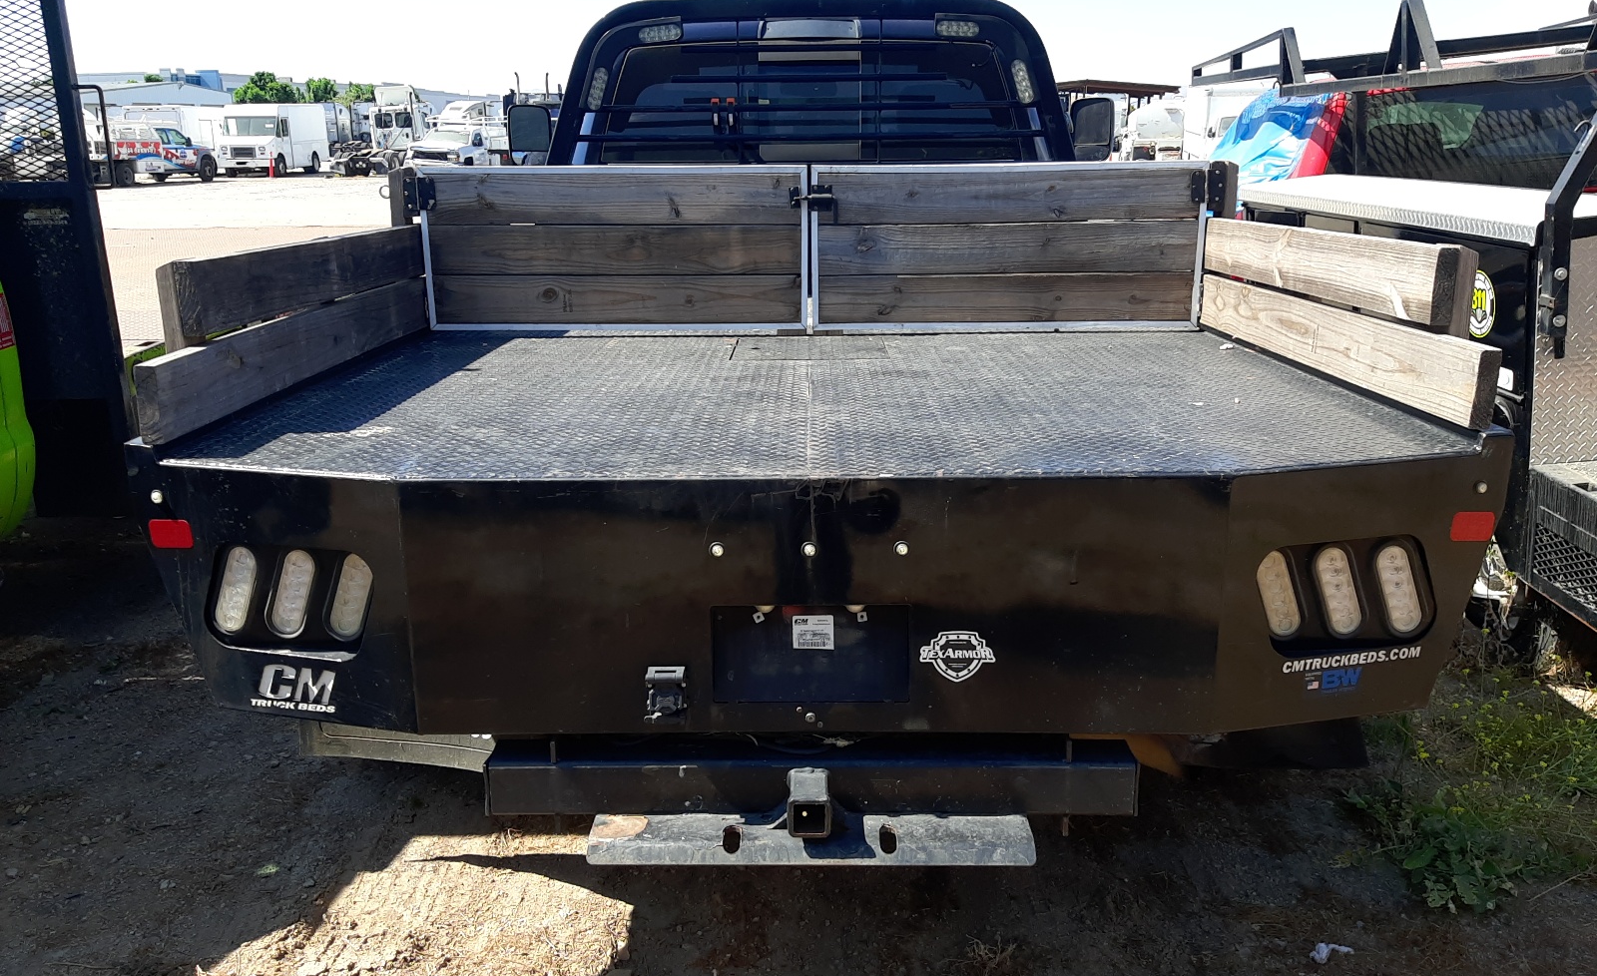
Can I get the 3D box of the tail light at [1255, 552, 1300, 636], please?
[{"bbox_3d":[0.831,0.183,2.082,0.064,0.170,0.030,-20,19,-10],"label":"tail light"}]

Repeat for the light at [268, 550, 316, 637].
[{"bbox_3d":[-0.897,0.186,2.142,0.064,0.170,0.030,20,19,11],"label":"light"}]

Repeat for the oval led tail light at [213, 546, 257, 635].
[{"bbox_3d":[-0.996,0.177,2.139,0.059,0.166,0.034,18,17,5],"label":"oval led tail light"}]

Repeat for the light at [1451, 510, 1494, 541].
[{"bbox_3d":[1.178,0.069,2.091,0.094,0.051,0.010,-5,16,-16],"label":"light"}]

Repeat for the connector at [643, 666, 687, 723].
[{"bbox_3d":[-0.222,0.343,2.018,0.068,0.100,0.054,0,15,1],"label":"connector"}]

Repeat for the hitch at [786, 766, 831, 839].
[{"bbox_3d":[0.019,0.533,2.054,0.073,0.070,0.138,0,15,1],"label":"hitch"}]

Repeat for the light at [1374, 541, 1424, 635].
[{"bbox_3d":[1.047,0.174,2.106,0.055,0.167,0.034,-18,17,-3],"label":"light"}]

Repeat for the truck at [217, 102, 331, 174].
[{"bbox_3d":[-22.500,-14.970,51.800,2.300,2.920,6.100,-1,16,-1],"label":"truck"}]

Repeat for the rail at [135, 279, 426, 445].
[{"bbox_3d":[-1.152,-0.351,2.897,0.038,0.139,1.558,0,15,1],"label":"rail"}]

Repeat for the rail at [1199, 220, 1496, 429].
[{"bbox_3d":[1.188,-0.433,2.746,0.049,0.304,1.428,0,15,1],"label":"rail"}]

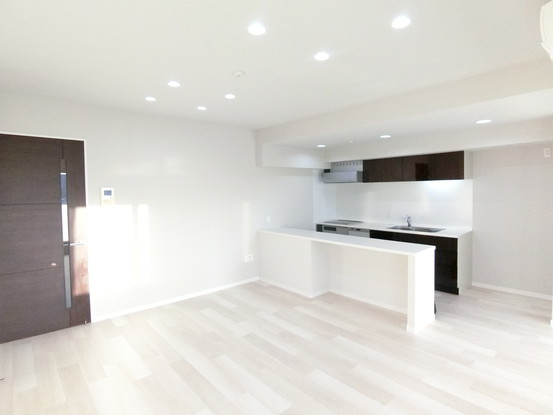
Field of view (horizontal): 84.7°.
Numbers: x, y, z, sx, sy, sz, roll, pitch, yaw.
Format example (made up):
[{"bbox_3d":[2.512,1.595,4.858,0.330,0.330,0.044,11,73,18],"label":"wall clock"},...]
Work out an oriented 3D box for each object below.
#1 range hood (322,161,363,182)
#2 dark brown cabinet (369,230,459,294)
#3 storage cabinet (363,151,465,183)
[{"bbox_3d":[1.402,-0.655,5.862,0.580,0.395,0.770,-4,4,-41],"label":"range hood"},{"bbox_3d":[2.293,0.790,4.901,0.635,0.810,1.347,-4,4,-41],"label":"dark brown cabinet"},{"bbox_3d":[2.262,-0.627,5.014,0.390,0.397,1.639,-4,4,-41],"label":"storage cabinet"}]

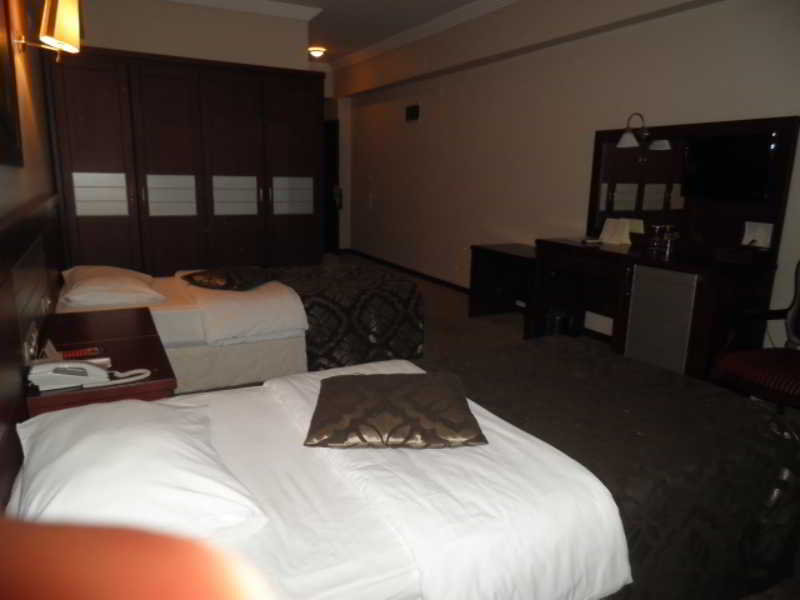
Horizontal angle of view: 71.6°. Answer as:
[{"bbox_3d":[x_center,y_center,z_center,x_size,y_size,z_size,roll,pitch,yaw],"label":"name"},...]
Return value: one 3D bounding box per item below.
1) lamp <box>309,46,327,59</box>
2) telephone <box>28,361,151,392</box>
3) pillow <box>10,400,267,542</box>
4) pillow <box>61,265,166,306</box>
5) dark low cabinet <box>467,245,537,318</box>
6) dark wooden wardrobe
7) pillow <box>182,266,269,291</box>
[{"bbox_3d":[-1.038,-3.144,7.053,0.186,0.112,0.186,-5,15,-28],"label":"lamp"},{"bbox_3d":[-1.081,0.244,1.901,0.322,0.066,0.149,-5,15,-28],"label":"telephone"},{"bbox_3d":[-0.668,0.360,1.342,0.512,0.149,0.688,-5,15,-28],"label":"pillow"},{"bbox_3d":[-1.724,-0.128,3.294,0.533,0.149,0.719,-5,15,-28],"label":"pillow"},{"bbox_3d":[1.042,-0.104,4.674,0.539,0.636,0.787,-5,15,-28],"label":"dark low cabinet"},{"bbox_3d":[-1.715,-0.925,4.744,2.024,2.025,0.608,-5,15,-28],"label":"dark wooden wardrobe"},{"bbox_3d":[-1.117,-0.155,3.607,0.496,0.112,0.496,-5,15,-28],"label":"pillow"}]

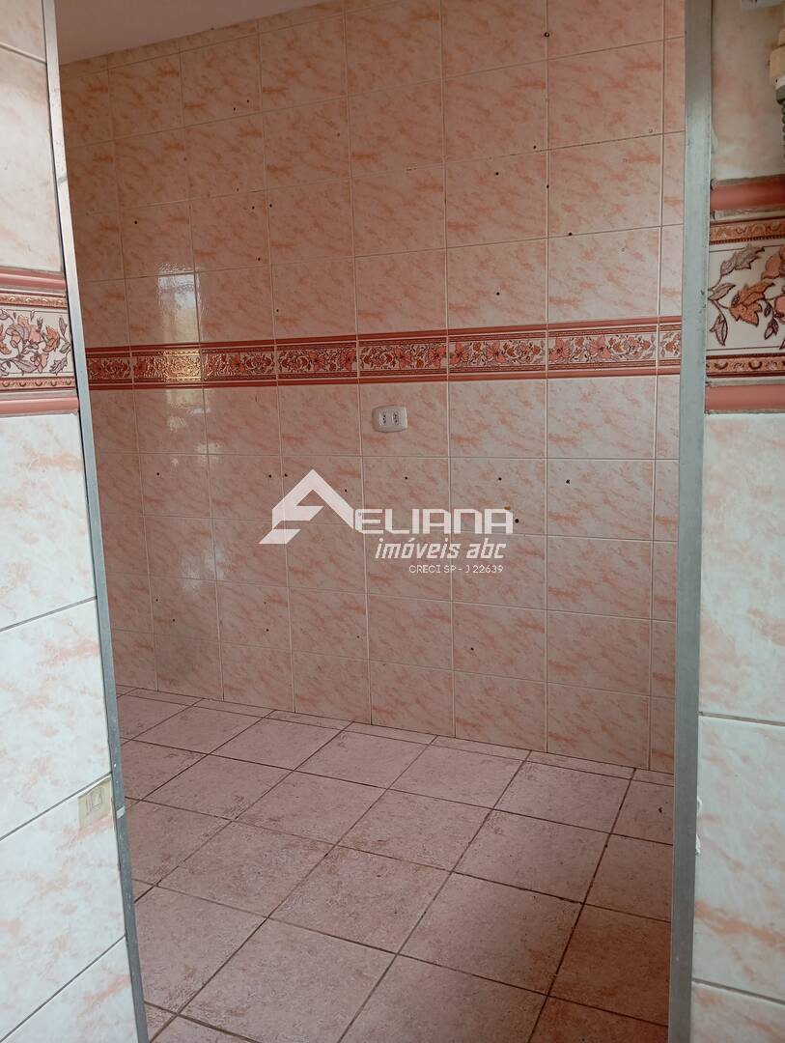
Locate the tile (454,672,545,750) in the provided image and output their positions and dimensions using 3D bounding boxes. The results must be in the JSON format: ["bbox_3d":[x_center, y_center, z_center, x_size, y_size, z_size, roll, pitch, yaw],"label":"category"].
[{"bbox_3d":[0.372,0.656,2.916,0.329,0.245,0.010,3,11,25],"label":"tile"}]

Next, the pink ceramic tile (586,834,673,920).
[{"bbox_3d":[0.700,0.921,2.162,0.341,0.010,0.340,3,11,25],"label":"pink ceramic tile"}]

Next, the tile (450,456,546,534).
[{"bbox_3d":[0.351,-0.085,2.799,0.330,0.249,0.010,3,11,25],"label":"tile"}]

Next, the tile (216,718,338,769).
[{"bbox_3d":[-0.403,0.785,2.980,0.336,0.010,0.335,3,11,25],"label":"tile"}]

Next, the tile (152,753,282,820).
[{"bbox_3d":[-0.557,0.861,2.736,0.341,0.010,0.340,3,11,25],"label":"tile"}]

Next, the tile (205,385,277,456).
[{"bbox_3d":[-0.565,-0.376,3.170,0.331,0.251,0.010,3,11,25],"label":"tile"}]

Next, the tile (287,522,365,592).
[{"bbox_3d":[-0.246,0.134,3.119,0.330,0.249,0.010,3,11,25],"label":"tile"}]

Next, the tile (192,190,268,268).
[{"bbox_3d":[-0.585,-1.045,3.055,0.331,0.251,0.010,3,11,25],"label":"tile"}]

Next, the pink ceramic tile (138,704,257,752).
[{"bbox_3d":[-0.717,0.780,3.158,0.339,0.010,0.339,3,11,25],"label":"pink ceramic tile"}]

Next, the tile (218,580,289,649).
[{"bbox_3d":[-0.541,0.366,3.287,0.329,0.248,0.010,3,11,25],"label":"tile"}]

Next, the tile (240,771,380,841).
[{"bbox_3d":[-0.239,0.867,2.566,0.339,0.010,0.339,3,11,25],"label":"tile"}]

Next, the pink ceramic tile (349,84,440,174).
[{"bbox_3d":[0.012,-1.255,2.719,0.330,0.250,0.010,3,11,24],"label":"pink ceramic tile"}]

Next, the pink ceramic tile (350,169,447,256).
[{"bbox_3d":[0.020,-1.011,2.767,0.329,0.248,0.010,3,11,25],"label":"pink ceramic tile"}]

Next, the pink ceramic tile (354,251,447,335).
[{"bbox_3d":[0.028,-0.762,2.822,0.331,0.251,0.010,3,11,25],"label":"pink ceramic tile"}]

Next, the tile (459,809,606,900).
[{"bbox_3d":[0.379,0.886,2.256,0.336,0.010,0.335,3,11,25],"label":"tile"}]

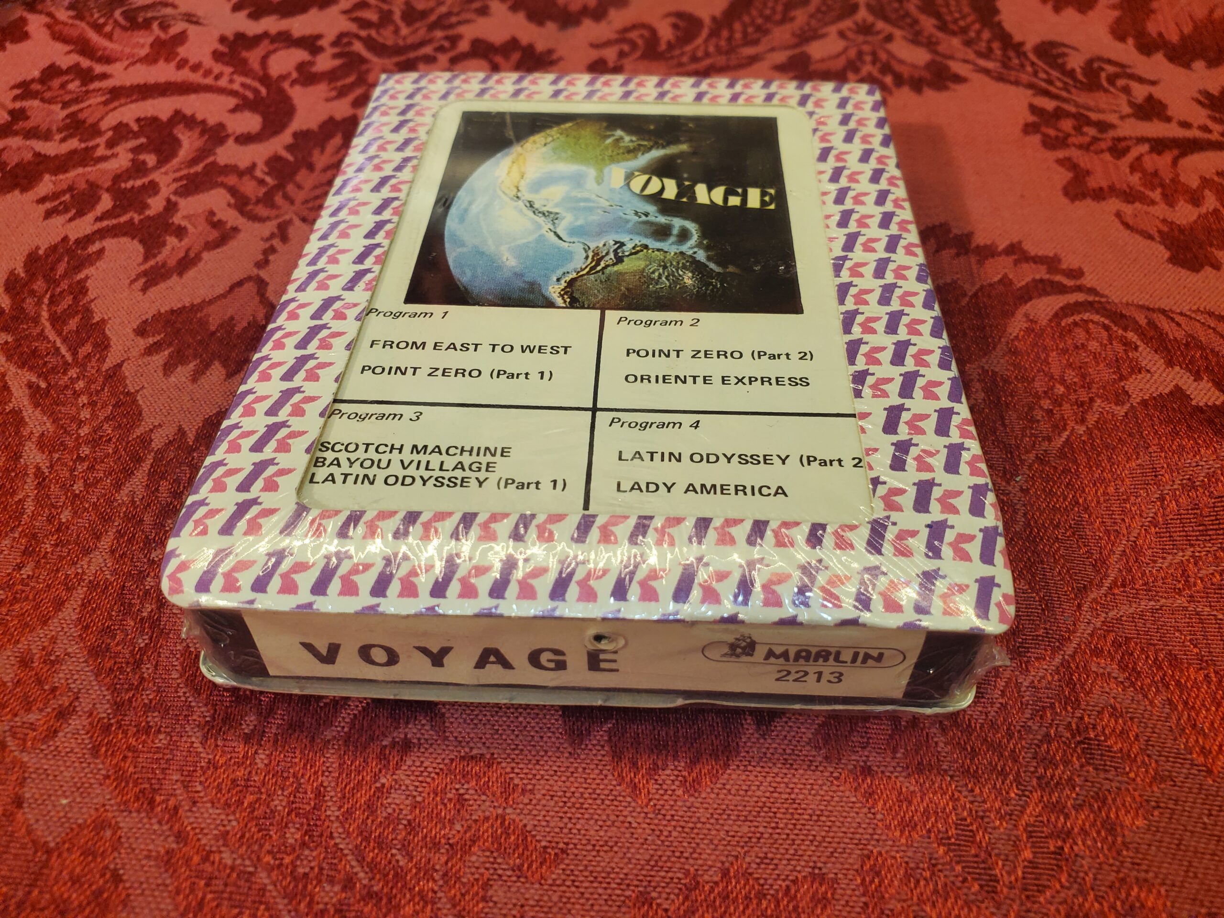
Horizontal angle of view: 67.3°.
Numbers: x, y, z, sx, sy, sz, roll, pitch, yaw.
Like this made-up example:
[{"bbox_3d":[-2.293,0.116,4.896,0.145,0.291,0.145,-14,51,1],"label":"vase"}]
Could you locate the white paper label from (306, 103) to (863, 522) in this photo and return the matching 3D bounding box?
[{"bbox_3d":[-0.001,-0.033,0.153,0.075,0.002,0.108,2,49,3],"label":"white paper label"}]

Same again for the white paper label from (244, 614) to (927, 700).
[{"bbox_3d":[-0.004,0.025,0.117,0.084,0.018,0.002,2,49,3],"label":"white paper label"}]

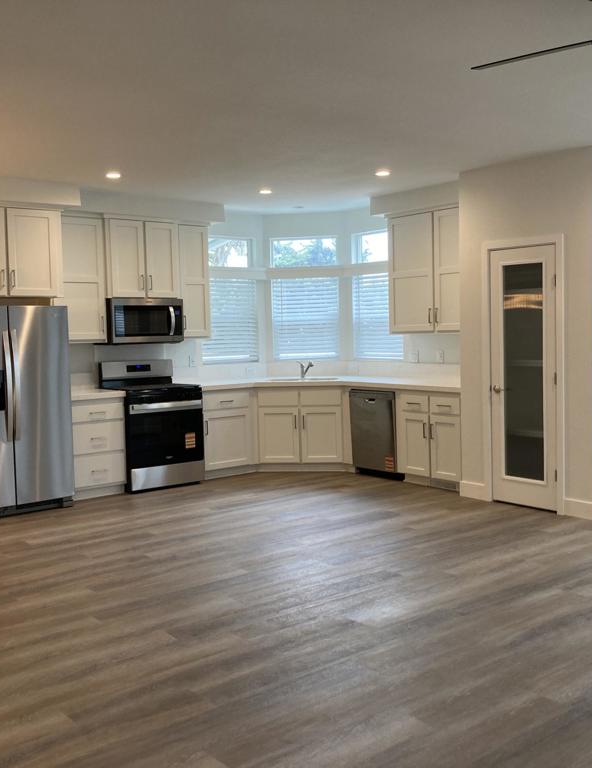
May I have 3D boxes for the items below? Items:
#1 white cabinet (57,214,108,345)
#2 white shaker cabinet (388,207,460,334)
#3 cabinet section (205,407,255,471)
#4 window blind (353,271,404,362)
[{"bbox_3d":[-2.035,-0.936,7.586,0.515,1.140,0.325,-4,4,-38],"label":"white cabinet"},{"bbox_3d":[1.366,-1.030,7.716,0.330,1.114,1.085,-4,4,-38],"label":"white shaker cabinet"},{"bbox_3d":[-0.841,0.526,8.316,0.600,0.590,0.540,-4,4,-39],"label":"cabinet section"},{"bbox_3d":[0.854,-0.695,8.664,0.050,0.890,0.737,-4,5,-39],"label":"window blind"}]

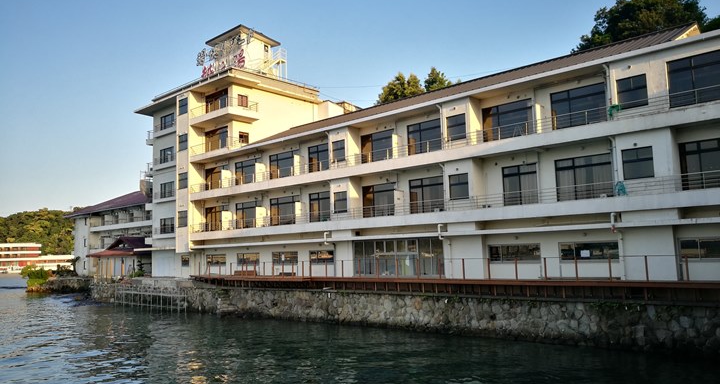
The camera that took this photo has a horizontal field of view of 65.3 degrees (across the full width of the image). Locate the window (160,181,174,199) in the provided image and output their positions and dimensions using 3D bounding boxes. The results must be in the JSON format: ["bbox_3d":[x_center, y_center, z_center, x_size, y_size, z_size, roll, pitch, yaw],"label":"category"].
[{"bbox_3d":[-16.663,-0.104,48.649,2.260,1.297,0.120,-7,-8,42],"label":"window"}]

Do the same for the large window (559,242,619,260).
[{"bbox_3d":[9.799,2.592,24.118,2.528,0.850,0.120,-7,-8,42],"label":"large window"}]

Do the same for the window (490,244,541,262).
[{"bbox_3d":[7.252,2.918,26.431,2.658,0.875,0.120,-7,-8,42],"label":"window"}]

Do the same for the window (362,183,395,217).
[{"bbox_3d":[1.125,0.618,32.445,2.527,2.021,0.120,-7,-8,42],"label":"window"}]

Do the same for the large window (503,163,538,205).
[{"bbox_3d":[7.589,-0.231,26.575,1.740,2.066,0.120,-7,-8,42],"label":"large window"}]

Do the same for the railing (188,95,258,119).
[{"bbox_3d":[-10.601,-6.231,43.751,5.173,0.761,2.700,-7,-8,42],"label":"railing"}]

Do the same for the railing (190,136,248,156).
[{"bbox_3d":[-10.611,-3.280,43.324,5.173,0.845,2.400,-7,-8,42],"label":"railing"}]

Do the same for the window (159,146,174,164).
[{"bbox_3d":[-16.834,-3.134,49.044,2.284,1.262,0.120,-7,-8,42],"label":"window"}]

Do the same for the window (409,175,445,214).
[{"bbox_3d":[3.658,0.296,30.144,2.408,2.016,0.120,-7,-8,42],"label":"window"}]

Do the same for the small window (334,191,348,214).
[{"bbox_3d":[-1.134,0.637,33.387,1.043,1.215,0.120,-7,-8,42],"label":"small window"}]

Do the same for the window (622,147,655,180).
[{"bbox_3d":[11.062,-1.122,22.324,1.120,1.196,0.120,-7,-8,42],"label":"window"}]

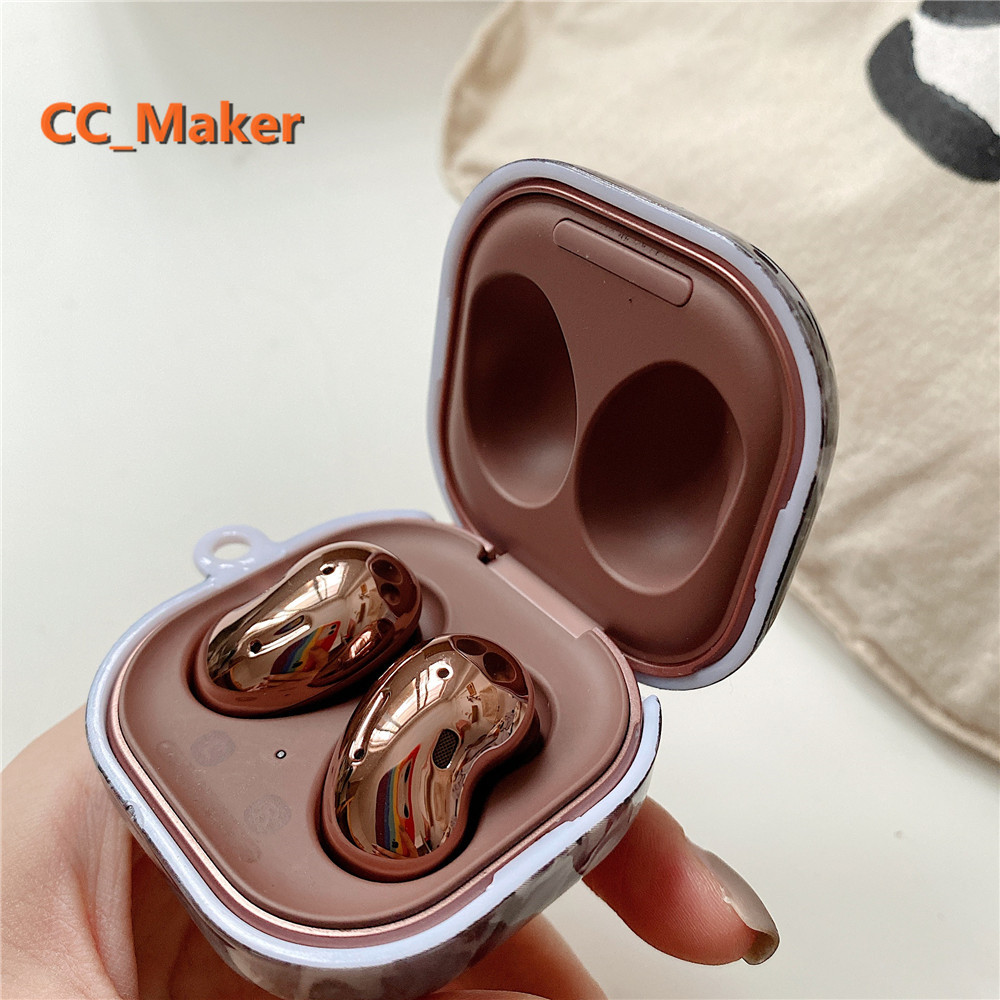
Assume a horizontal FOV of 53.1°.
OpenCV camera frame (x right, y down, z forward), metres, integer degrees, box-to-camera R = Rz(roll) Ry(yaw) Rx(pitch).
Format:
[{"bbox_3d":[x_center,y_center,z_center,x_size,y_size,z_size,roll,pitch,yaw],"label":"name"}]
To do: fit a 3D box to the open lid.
[{"bbox_3d":[0.014,-0.009,0.114,0.013,0.053,0.053,-21,44,-37],"label":"open lid"}]

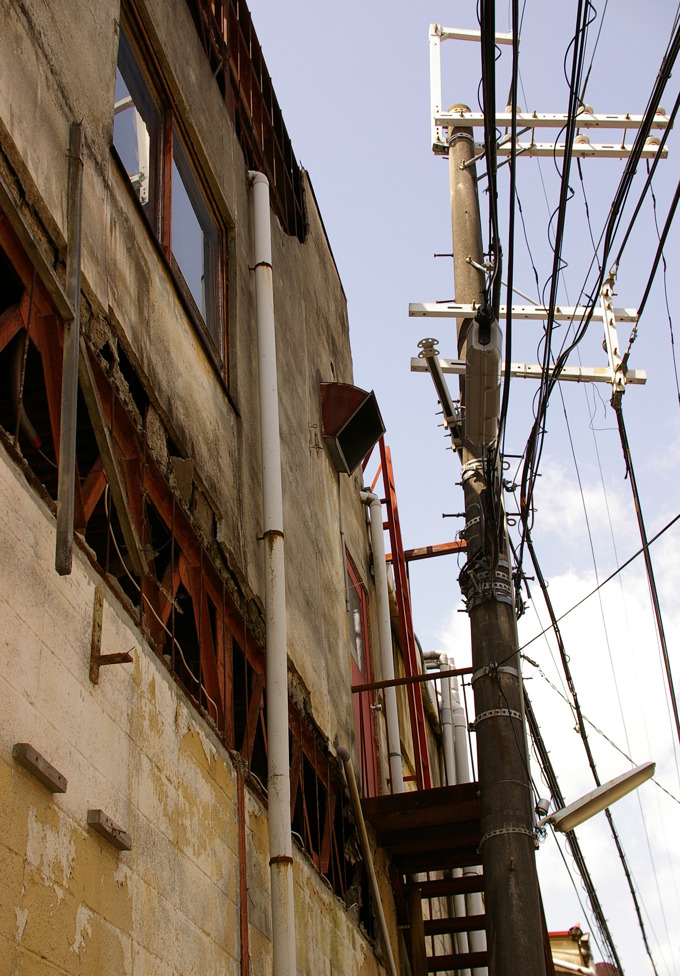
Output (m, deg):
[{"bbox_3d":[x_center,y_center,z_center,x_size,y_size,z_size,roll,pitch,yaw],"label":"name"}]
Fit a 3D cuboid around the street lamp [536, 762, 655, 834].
[{"bbox_3d":[1.334,1.615,6.650,0.690,0.090,0.150,-33,-40,8],"label":"street lamp"}]

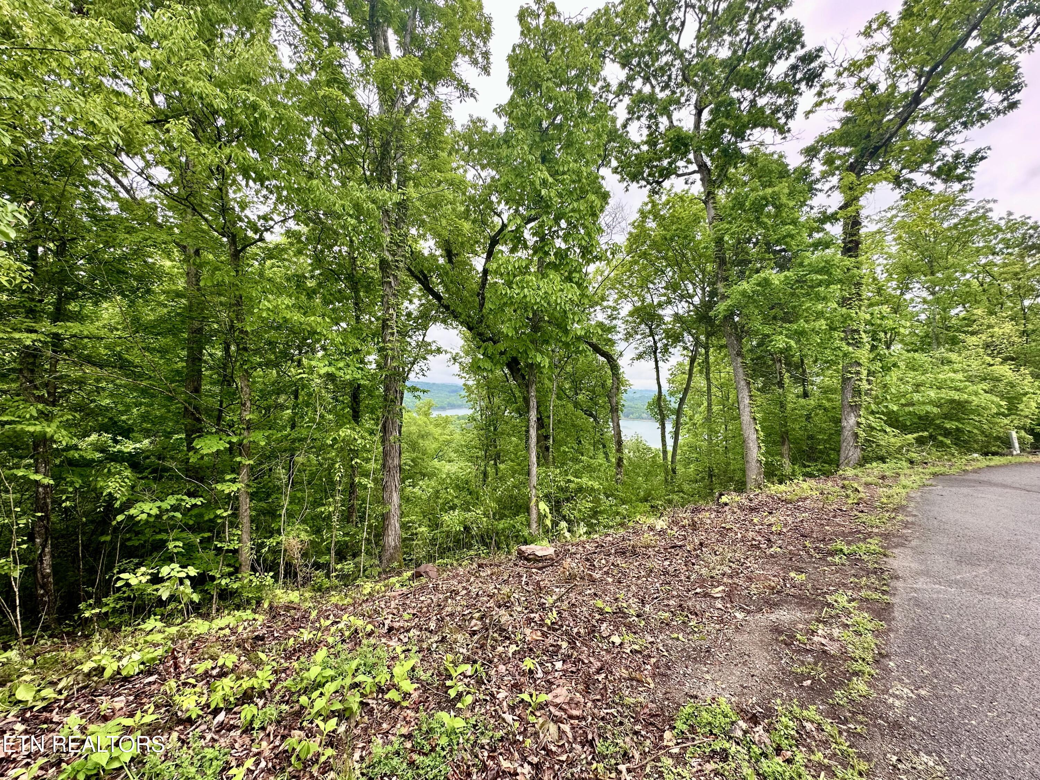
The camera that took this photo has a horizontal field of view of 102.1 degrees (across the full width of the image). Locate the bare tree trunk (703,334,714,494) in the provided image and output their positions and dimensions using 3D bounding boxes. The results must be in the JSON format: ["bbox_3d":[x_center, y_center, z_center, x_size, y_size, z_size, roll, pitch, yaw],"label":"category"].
[{"bbox_3d":[4.705,0.598,10.500,0.203,4.016,0.170,-1,0,0],"label":"bare tree trunk"}]

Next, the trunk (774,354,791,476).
[{"bbox_3d":[5.936,0.560,9.500,0.257,2.755,0.190,-2,0,0],"label":"trunk"}]

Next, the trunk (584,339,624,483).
[{"bbox_3d":[2.048,0.493,10.000,0.811,3.409,0.250,-4,0,0],"label":"trunk"}]

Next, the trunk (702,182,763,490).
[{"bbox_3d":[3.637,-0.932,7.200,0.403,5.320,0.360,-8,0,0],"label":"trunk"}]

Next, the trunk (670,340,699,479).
[{"bbox_3d":[4.303,0.499,11.000,0.234,3.535,0.180,10,0,0],"label":"trunk"}]

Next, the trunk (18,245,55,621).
[{"bbox_3d":[-6.867,0.614,6.000,0.371,5.370,0.300,-2,0,0],"label":"trunk"}]

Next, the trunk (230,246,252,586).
[{"bbox_3d":[-3.649,0.212,5.500,0.212,4.452,0.180,-1,0,0],"label":"trunk"}]

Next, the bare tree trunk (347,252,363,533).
[{"bbox_3d":[-3.341,0.057,8.500,0.279,5.681,0.230,0,0,0],"label":"bare tree trunk"}]

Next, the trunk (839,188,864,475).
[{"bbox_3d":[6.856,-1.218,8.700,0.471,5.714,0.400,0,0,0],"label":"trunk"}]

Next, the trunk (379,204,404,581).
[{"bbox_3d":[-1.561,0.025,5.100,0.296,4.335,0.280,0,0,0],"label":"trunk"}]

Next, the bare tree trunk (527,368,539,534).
[{"bbox_3d":[0.178,0.811,5.600,0.130,2.261,0.120,-1,0,0],"label":"bare tree trunk"}]

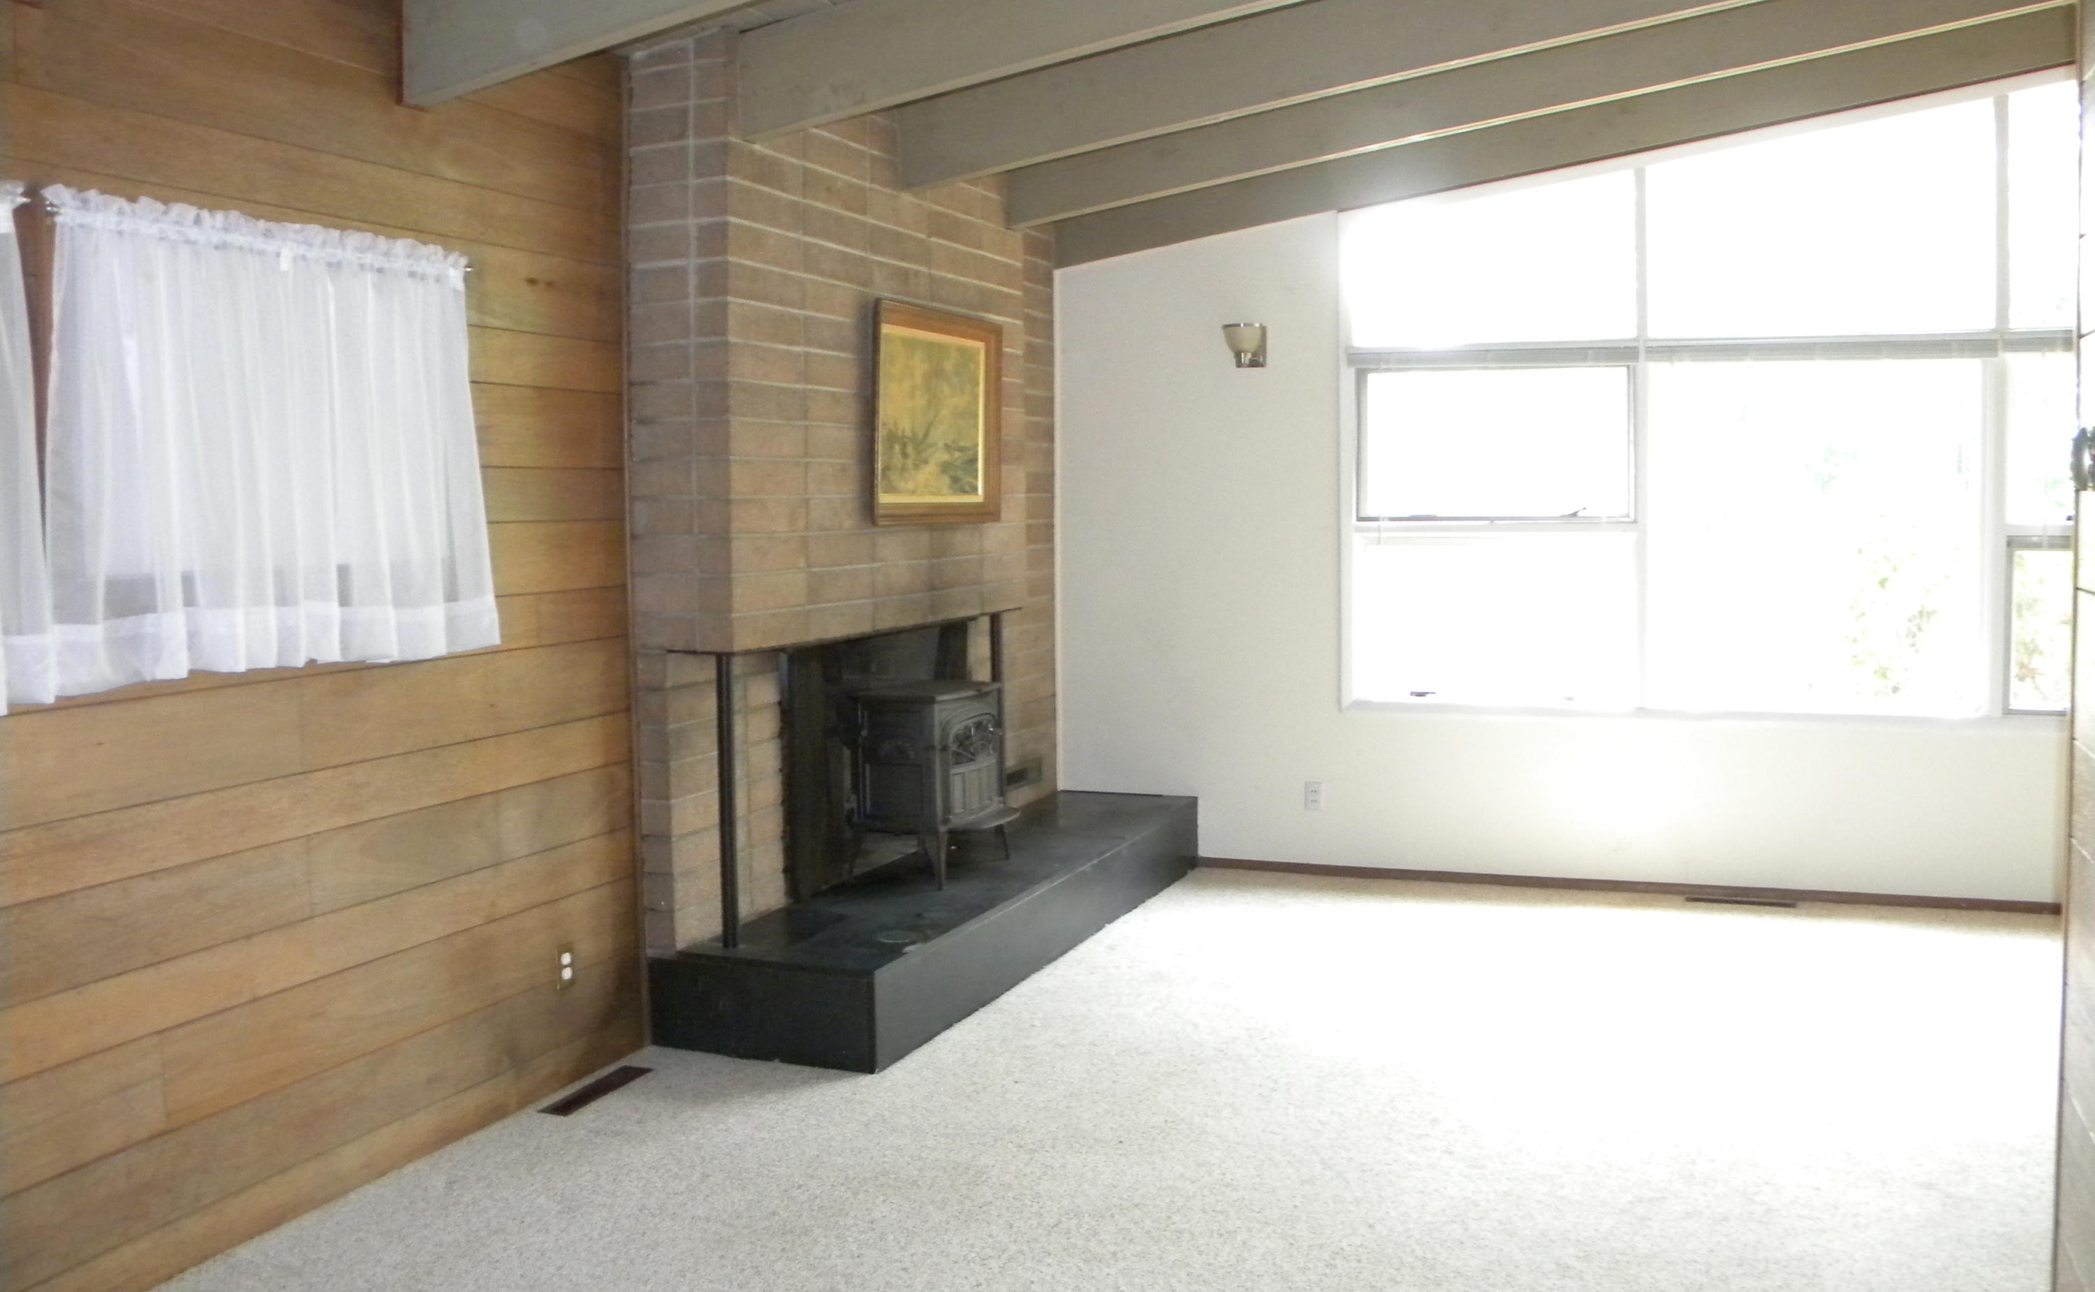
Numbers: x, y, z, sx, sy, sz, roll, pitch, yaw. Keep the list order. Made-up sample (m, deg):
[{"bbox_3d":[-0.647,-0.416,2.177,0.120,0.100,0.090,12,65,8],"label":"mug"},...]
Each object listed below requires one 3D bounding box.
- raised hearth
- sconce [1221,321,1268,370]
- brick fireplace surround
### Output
[{"bbox_3d":[-0.251,0.883,5.885,0.716,0.283,2.700,1,5,23],"label":"raised hearth"},{"bbox_3d":[0.761,-1.182,6.639,0.153,0.168,0.171,1,5,23],"label":"sconce"},{"bbox_3d":[-0.453,-0.494,5.845,0.324,2.490,2.700,1,5,23],"label":"brick fireplace surround"}]

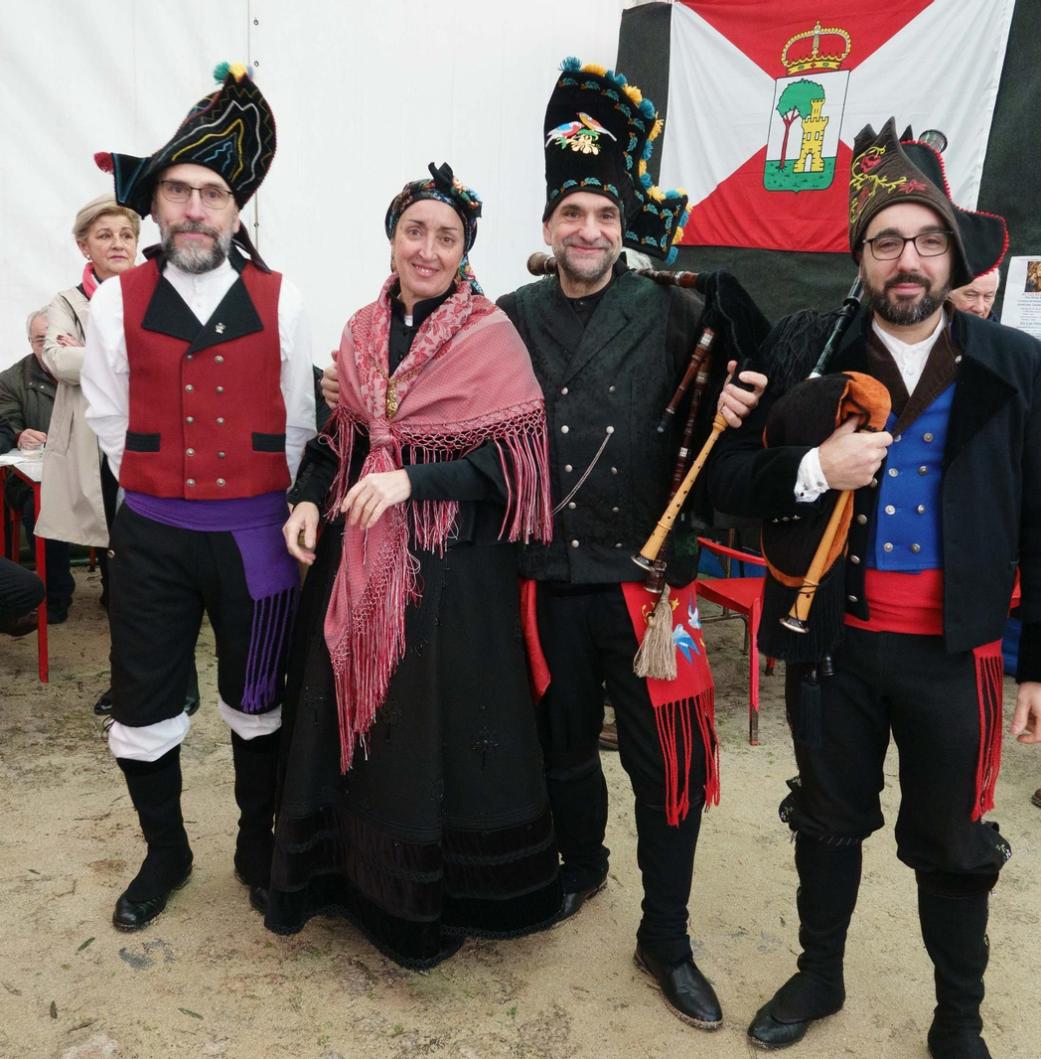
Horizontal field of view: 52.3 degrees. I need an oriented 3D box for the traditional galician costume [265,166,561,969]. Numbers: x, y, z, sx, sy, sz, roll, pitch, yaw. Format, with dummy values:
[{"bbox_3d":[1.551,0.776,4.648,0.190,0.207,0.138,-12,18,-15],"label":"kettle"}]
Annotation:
[{"bbox_3d":[-0.202,0.081,2.383,0.660,1.660,0.580,3,11,8],"label":"traditional galician costume"}]

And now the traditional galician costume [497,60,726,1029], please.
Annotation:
[{"bbox_3d":[0.190,0.004,2.264,0.680,1.890,0.560,1,11,-3],"label":"traditional galician costume"}]

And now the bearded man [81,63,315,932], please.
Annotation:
[{"bbox_3d":[-0.675,-0.025,2.292,0.510,1.850,0.380,-1,13,-11],"label":"bearded man"}]

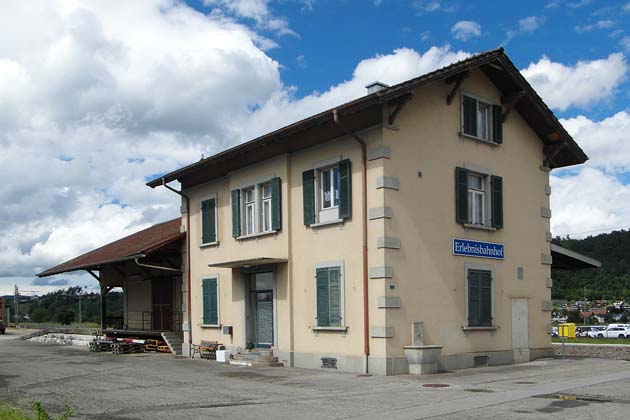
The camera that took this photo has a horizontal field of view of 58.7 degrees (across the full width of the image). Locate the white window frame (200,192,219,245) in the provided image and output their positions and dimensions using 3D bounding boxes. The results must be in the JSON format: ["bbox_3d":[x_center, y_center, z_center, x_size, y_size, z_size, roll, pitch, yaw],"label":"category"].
[{"bbox_3d":[-4.556,0.430,24.015,0.150,2.168,1.425,9,-14,-39],"label":"white window frame"}]

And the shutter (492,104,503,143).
[{"bbox_3d":[6.719,-3.138,20.494,0.571,1.474,0.060,8,-13,-37],"label":"shutter"}]

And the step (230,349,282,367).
[{"bbox_3d":[-2.201,5.122,19.413,1.050,0.520,1.950,9,-14,-39],"label":"step"}]

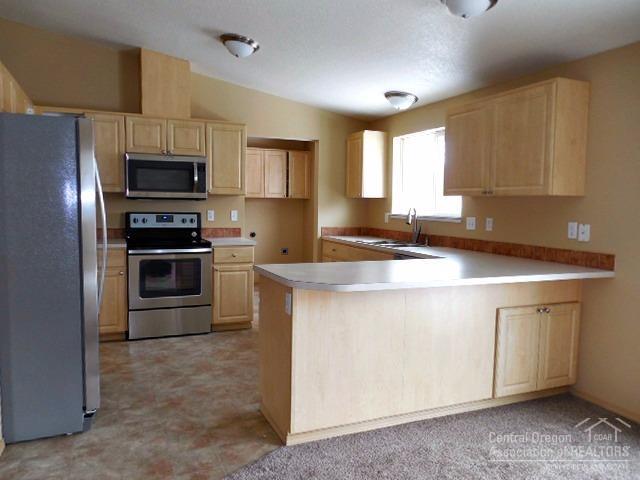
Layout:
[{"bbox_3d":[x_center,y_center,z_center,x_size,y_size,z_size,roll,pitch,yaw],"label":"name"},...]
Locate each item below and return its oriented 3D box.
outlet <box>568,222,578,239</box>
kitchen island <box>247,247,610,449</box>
[{"bbox_3d":[1.837,-0.069,3.364,0.010,0.114,0.072,-1,5,-24],"label":"outlet"},{"bbox_3d":[0.744,0.615,3.131,2.225,0.940,0.970,-1,5,-24],"label":"kitchen island"}]

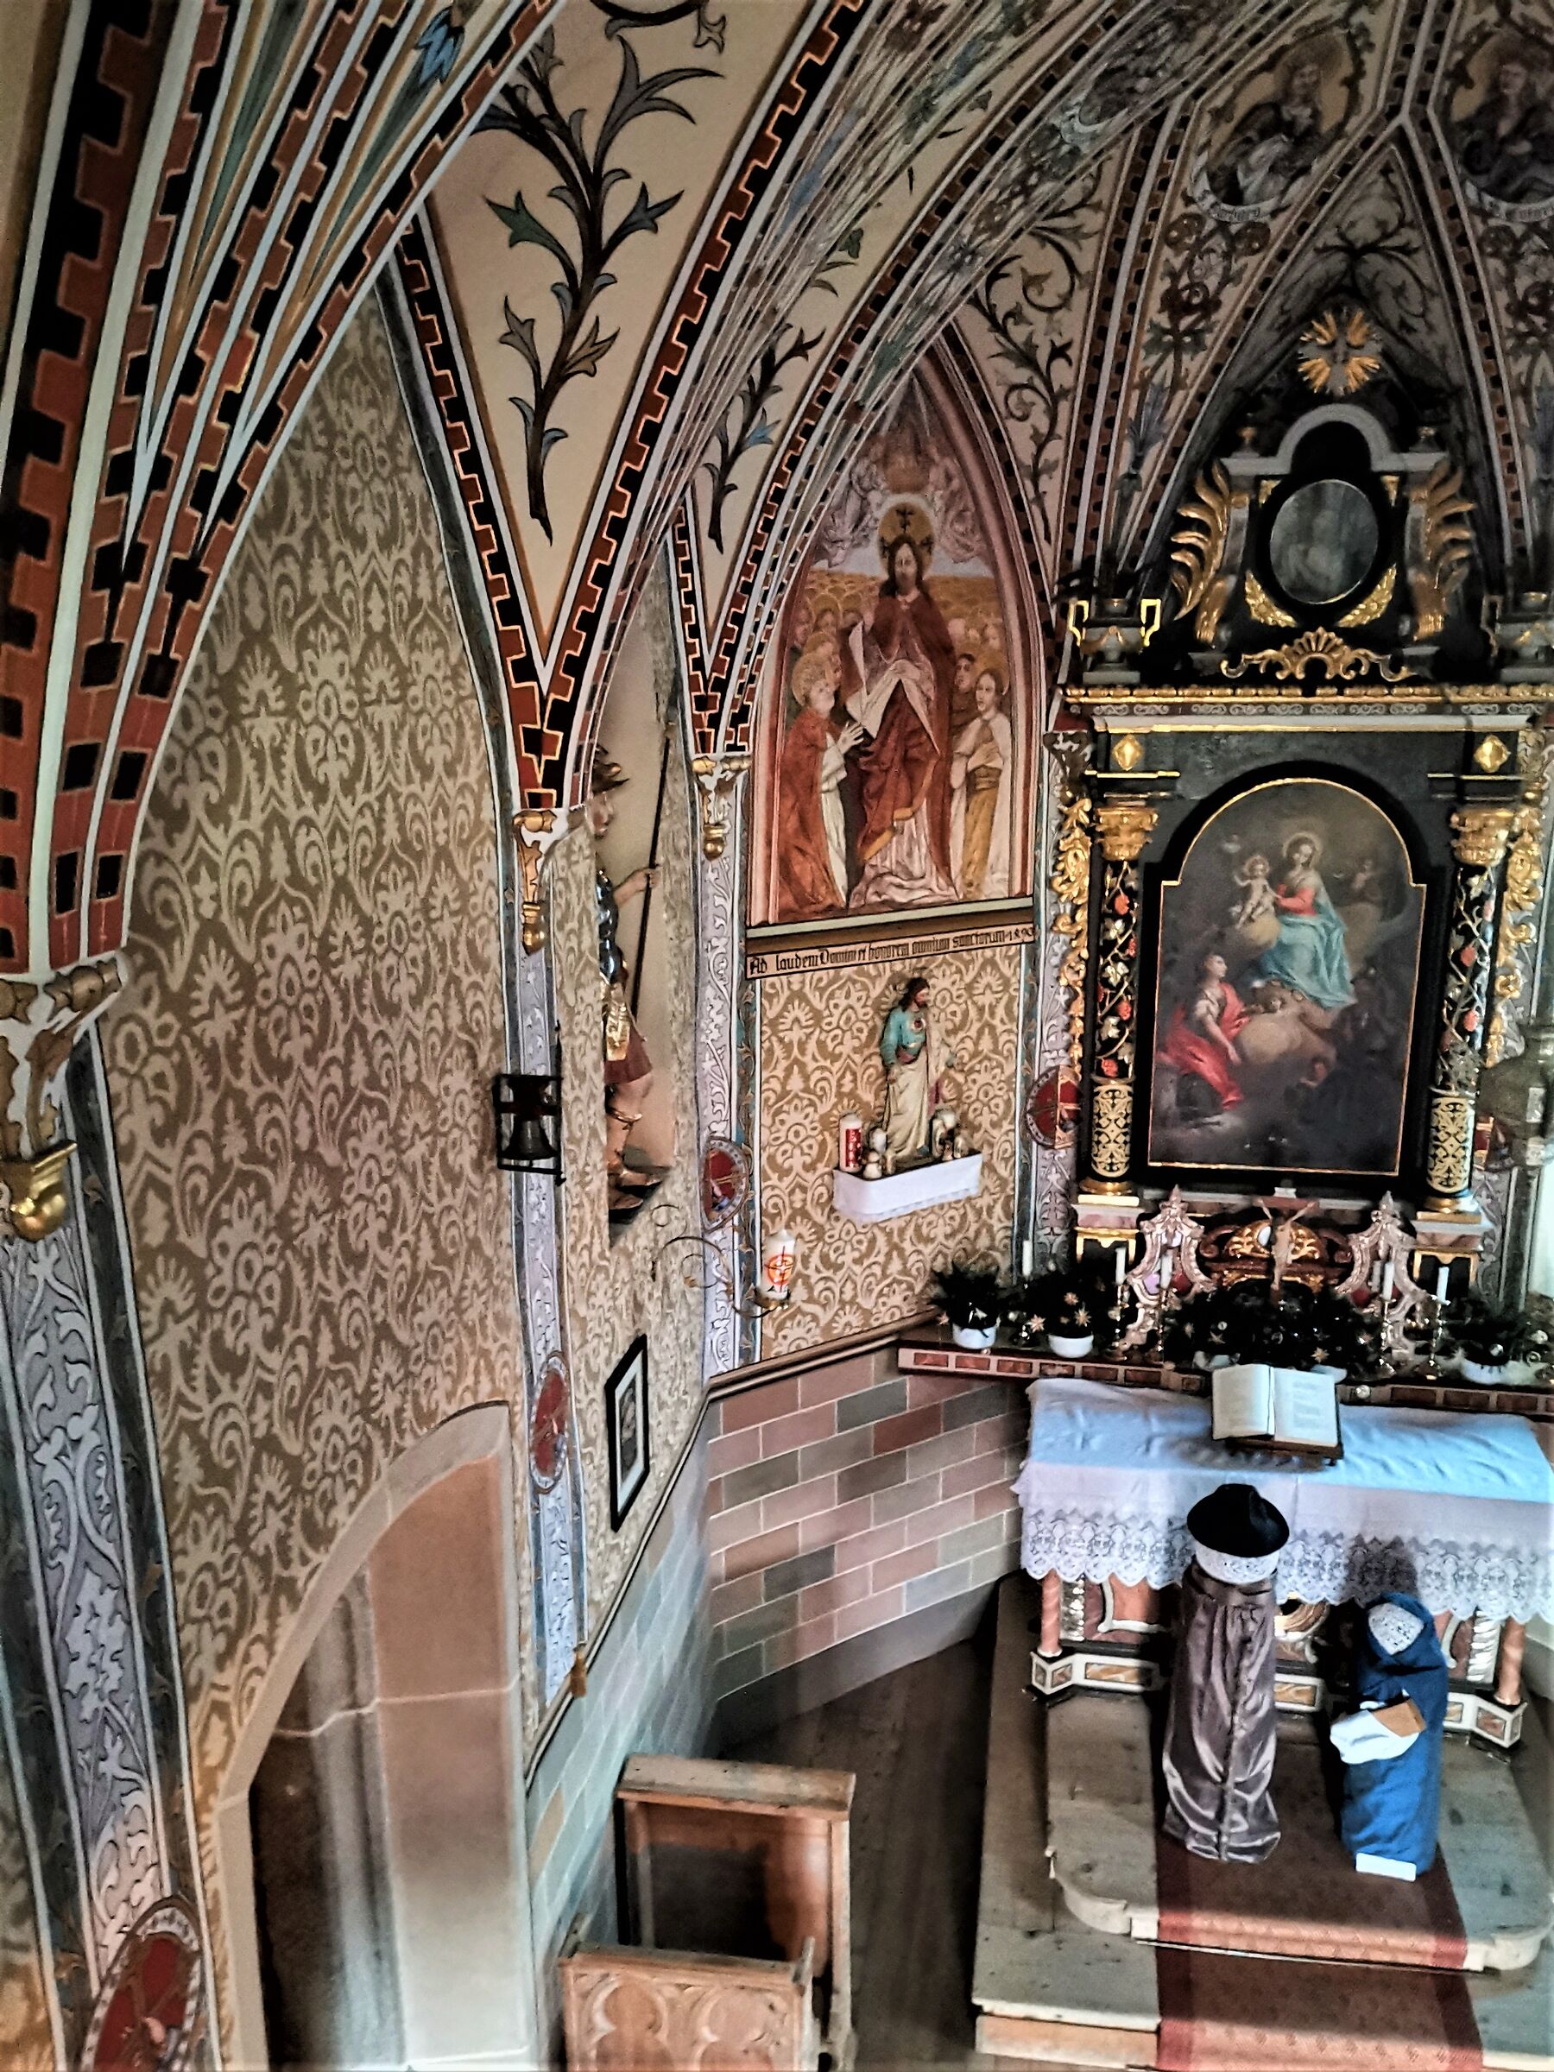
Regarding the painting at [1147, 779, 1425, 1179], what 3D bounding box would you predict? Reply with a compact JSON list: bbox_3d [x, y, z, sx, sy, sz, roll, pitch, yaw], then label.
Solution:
[{"bbox_3d":[1.831,-0.193,5.834,0.895,1.454,0.050,2,17,9],"label":"painting"}]

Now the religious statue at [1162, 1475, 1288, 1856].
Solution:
[{"bbox_3d":[1.452,1.999,5.165,0.360,1.305,0.330,3,18,12],"label":"religious statue"}]

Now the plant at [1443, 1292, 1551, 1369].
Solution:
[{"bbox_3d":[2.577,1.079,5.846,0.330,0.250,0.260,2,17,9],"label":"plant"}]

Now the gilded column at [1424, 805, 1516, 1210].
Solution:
[{"bbox_3d":[2.412,-0.071,5.652,0.200,1.435,0.200,2,17,9],"label":"gilded column"}]

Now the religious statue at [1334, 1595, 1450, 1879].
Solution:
[{"bbox_3d":[1.969,2.163,5.146,0.300,0.985,0.330,6,19,23],"label":"religious statue"}]

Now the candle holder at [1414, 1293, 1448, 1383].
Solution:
[{"bbox_3d":[2.354,1.098,5.817,0.085,0.270,0.085,2,17,9],"label":"candle holder"}]

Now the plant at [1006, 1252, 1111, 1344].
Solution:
[{"bbox_3d":[1.068,0.992,6.086,0.360,0.300,0.280,2,17,9],"label":"plant"}]

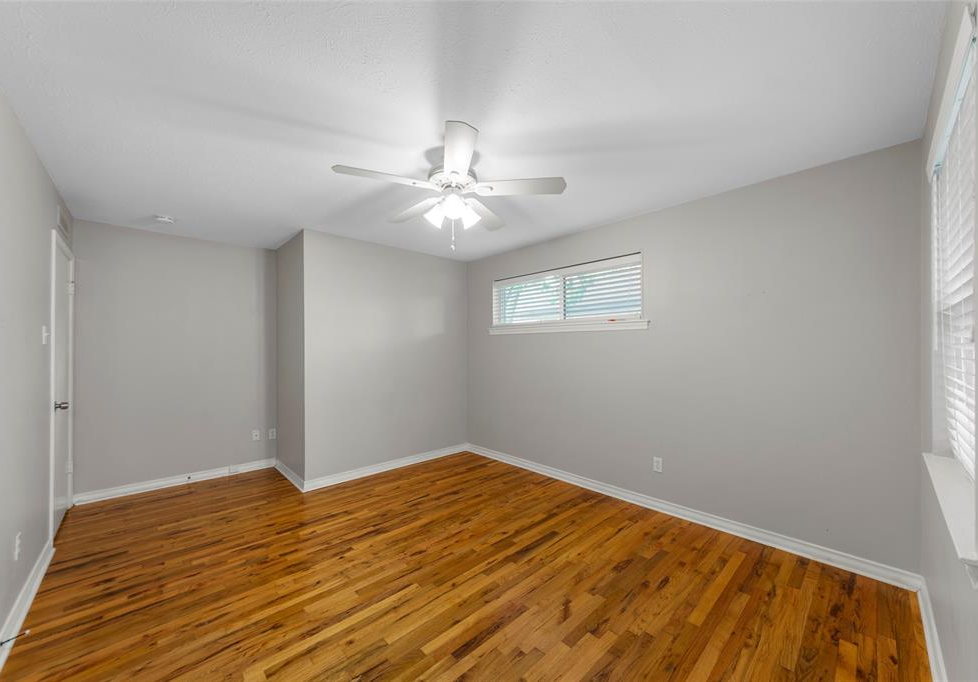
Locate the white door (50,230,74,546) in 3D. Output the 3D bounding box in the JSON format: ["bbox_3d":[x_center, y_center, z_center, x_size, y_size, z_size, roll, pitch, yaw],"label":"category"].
[{"bbox_3d":[-3.241,0.339,2.579,0.060,2.110,0.840,1,-1,-45],"label":"white door"}]

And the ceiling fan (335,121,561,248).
[{"bbox_3d":[-0.214,-0.822,2.001,1.300,0.490,1.240,0,-1,-10],"label":"ceiling fan"}]

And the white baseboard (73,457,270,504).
[{"bbox_3d":[-2.969,1.357,3.364,1.455,0.095,0.020,0,-1,-39],"label":"white baseboard"}]

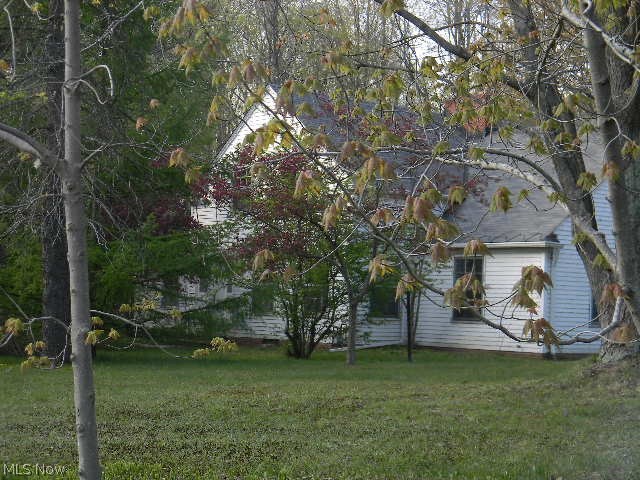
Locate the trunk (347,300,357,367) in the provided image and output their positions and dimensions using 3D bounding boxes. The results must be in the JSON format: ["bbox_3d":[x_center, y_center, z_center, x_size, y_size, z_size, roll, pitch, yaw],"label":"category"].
[{"bbox_3d":[0.621,1.807,24.200,0.170,1.260,0.170,2,-3,0],"label":"trunk"}]

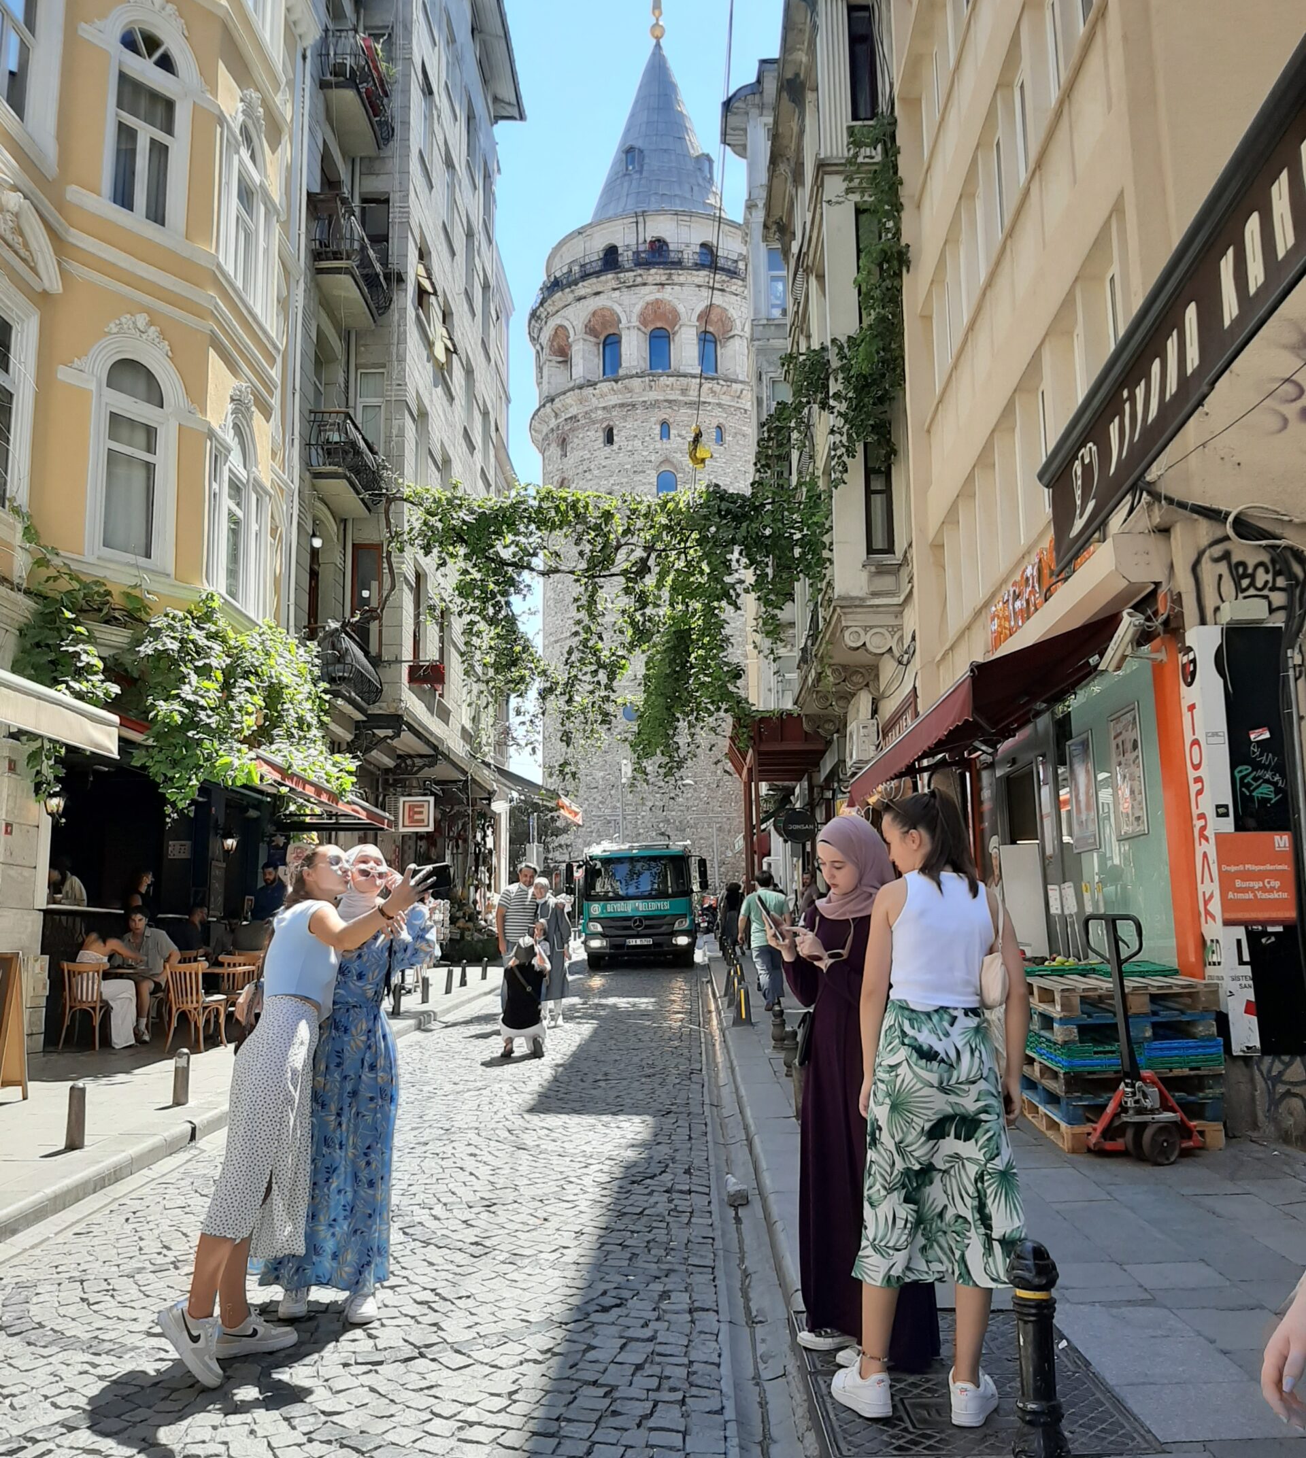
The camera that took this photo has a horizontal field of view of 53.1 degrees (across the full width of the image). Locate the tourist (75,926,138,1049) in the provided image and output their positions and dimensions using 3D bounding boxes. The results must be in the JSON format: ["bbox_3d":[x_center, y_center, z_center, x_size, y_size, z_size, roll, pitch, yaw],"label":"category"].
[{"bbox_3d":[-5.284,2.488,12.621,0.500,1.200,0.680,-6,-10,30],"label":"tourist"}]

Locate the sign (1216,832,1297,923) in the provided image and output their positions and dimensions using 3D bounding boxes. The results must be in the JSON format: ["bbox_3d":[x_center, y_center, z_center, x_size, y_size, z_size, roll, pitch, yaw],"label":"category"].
[{"bbox_3d":[3.256,0.811,7.058,0.410,0.500,0.050,-1,-9,2],"label":"sign"}]

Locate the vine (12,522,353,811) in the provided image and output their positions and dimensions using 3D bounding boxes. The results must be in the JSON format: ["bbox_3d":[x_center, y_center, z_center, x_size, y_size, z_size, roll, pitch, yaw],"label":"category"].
[{"bbox_3d":[-4.881,-0.124,14.580,1.700,2.500,5.900,-1,-9,1],"label":"vine"}]

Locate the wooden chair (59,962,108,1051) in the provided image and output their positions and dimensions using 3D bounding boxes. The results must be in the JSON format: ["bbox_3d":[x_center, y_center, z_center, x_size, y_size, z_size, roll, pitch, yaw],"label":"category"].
[{"bbox_3d":[-5.588,2.738,13.003,0.430,0.840,0.500,-2,-8,6],"label":"wooden chair"}]

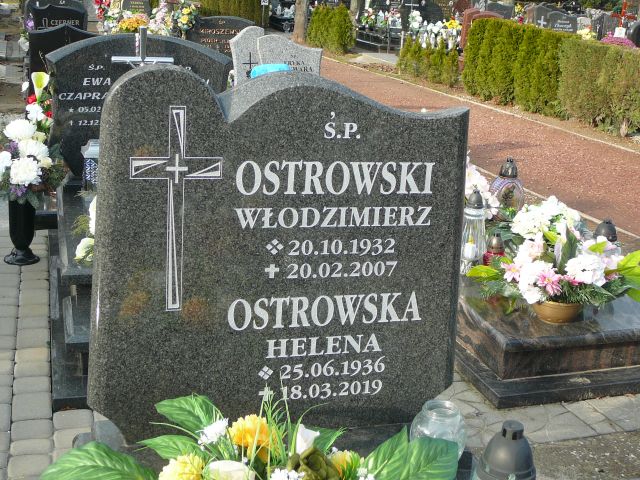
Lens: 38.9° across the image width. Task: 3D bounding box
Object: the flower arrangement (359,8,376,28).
[{"bbox_3d":[0.865,-4.034,16.500,0.330,0.360,0.300,3,16,2],"label":"flower arrangement"}]

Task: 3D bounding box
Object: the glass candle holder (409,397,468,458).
[{"bbox_3d":[0.231,0.382,1.760,0.105,0.115,0.105,5,16,9],"label":"glass candle holder"}]

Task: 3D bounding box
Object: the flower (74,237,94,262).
[{"bbox_3d":[-0.810,0.033,3.150,0.090,0.090,0.085,-2,17,-14],"label":"flower"}]

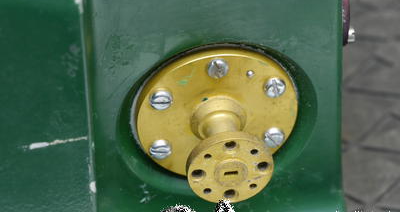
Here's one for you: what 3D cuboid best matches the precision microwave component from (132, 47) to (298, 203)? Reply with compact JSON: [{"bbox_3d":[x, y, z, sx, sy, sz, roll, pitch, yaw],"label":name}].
[{"bbox_3d":[0.005,0.008,0.723,0.037,0.037,0.021,-6,41,-7],"label":"precision microwave component"}]

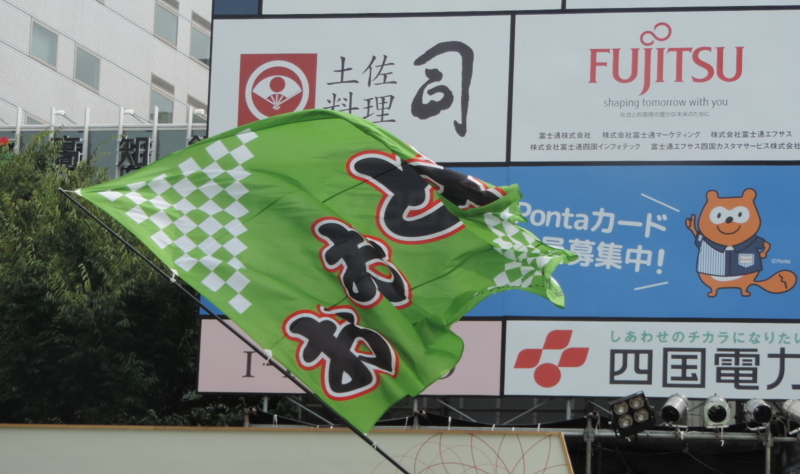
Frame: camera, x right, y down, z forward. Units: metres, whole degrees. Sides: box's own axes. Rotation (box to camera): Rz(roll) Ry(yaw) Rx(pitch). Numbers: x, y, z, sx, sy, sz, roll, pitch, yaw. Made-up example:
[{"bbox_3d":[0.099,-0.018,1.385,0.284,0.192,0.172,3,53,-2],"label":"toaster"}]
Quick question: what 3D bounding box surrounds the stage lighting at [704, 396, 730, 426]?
[{"bbox_3d":[3.103,1.705,27.100,0.260,0.270,0.320,1,17,5],"label":"stage lighting"}]

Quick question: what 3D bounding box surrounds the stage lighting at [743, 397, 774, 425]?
[{"bbox_3d":[3.490,1.699,27.000,0.250,0.260,0.320,3,10,-9],"label":"stage lighting"}]

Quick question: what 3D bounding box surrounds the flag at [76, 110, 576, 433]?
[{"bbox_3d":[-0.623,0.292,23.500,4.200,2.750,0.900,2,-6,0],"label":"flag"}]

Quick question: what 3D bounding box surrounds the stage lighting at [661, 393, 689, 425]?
[{"bbox_3d":[2.697,1.695,27.250,0.250,0.260,0.330,-1,16,23],"label":"stage lighting"}]

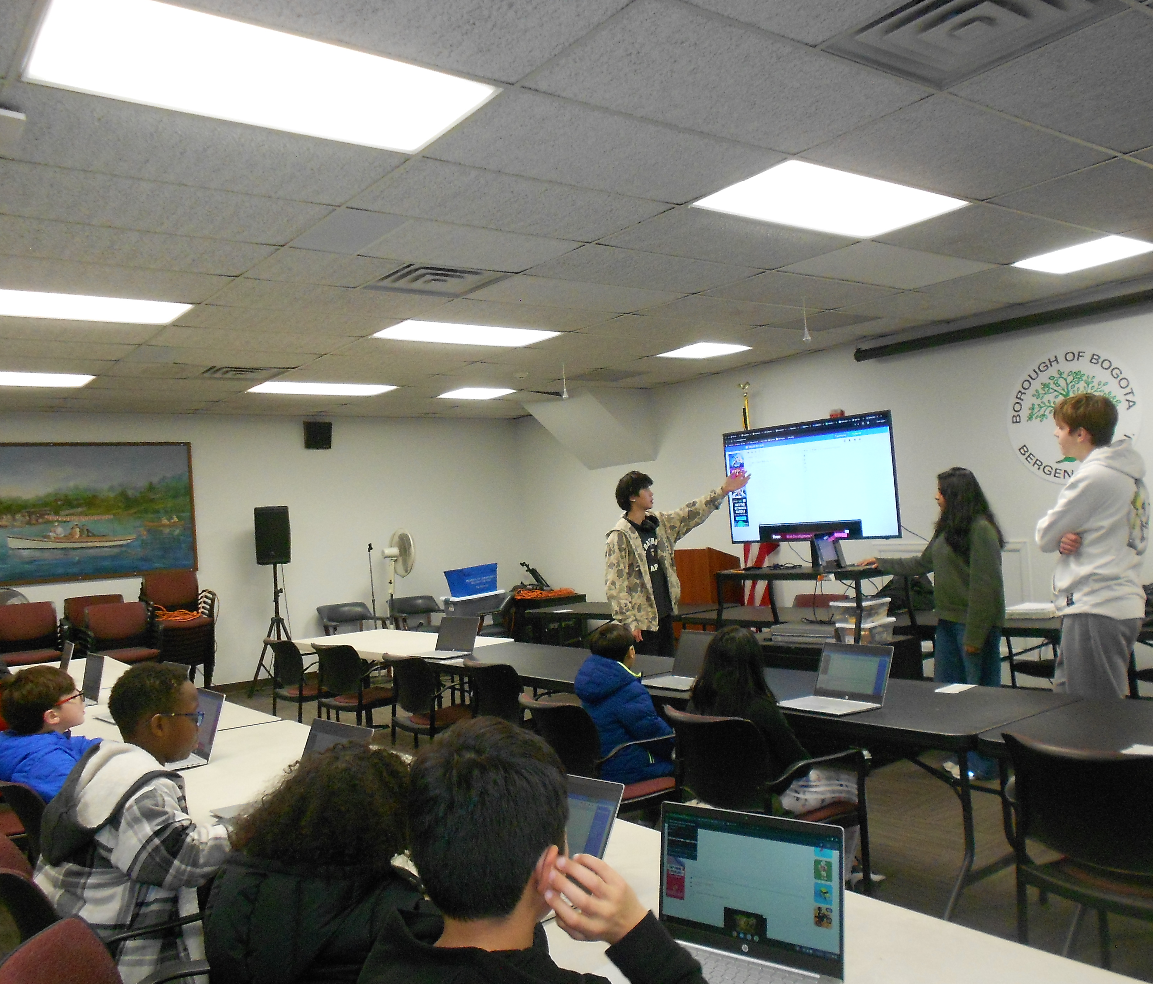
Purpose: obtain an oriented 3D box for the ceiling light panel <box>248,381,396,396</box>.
[{"bbox_3d":[-2.172,-0.902,8.584,1.190,0.050,0.590,-3,-2,-37],"label":"ceiling light panel"}]

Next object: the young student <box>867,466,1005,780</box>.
[{"bbox_3d":[1.908,0.715,5.242,0.660,1.660,0.450,-4,-1,-5],"label":"young student"}]

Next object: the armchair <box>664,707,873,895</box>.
[{"bbox_3d":[0.731,1.242,3.808,0.580,0.820,0.600,-3,-2,-37],"label":"armchair"}]

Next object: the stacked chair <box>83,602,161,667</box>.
[{"bbox_3d":[-3.769,1.415,8.210,0.600,0.910,0.560,-4,-2,33],"label":"stacked chair"}]

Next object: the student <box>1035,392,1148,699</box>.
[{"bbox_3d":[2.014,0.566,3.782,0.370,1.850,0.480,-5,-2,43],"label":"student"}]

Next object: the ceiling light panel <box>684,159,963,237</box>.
[{"bbox_3d":[1.102,-1.234,4.194,1.190,0.050,0.590,-3,-2,-37],"label":"ceiling light panel"}]

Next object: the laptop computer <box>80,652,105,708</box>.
[{"bbox_3d":[-2.627,0.989,5.119,0.265,0.243,0.323,-2,-2,-40],"label":"laptop computer"}]

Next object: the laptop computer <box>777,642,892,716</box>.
[{"bbox_3d":[1.072,0.781,4.100,0.310,0.230,0.335,-3,-2,-37],"label":"laptop computer"}]

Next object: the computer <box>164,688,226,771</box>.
[{"bbox_3d":[-1.444,0.850,3.543,0.290,0.230,0.325,-3,-2,-37],"label":"computer"}]

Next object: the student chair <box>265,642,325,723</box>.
[{"bbox_3d":[-1.944,1.492,7.343,0.570,0.820,0.580,-2,-2,-43],"label":"student chair"}]

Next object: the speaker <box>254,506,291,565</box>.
[{"bbox_3d":[-2.991,0.434,9.741,0.350,0.580,0.340,-3,-2,-22],"label":"speaker"}]

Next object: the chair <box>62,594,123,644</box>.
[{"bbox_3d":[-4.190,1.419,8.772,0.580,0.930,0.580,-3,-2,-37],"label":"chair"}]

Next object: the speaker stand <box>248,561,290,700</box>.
[{"bbox_3d":[-2.963,1.380,9.764,0.650,1.280,0.600,-3,-2,-37],"label":"speaker stand"}]

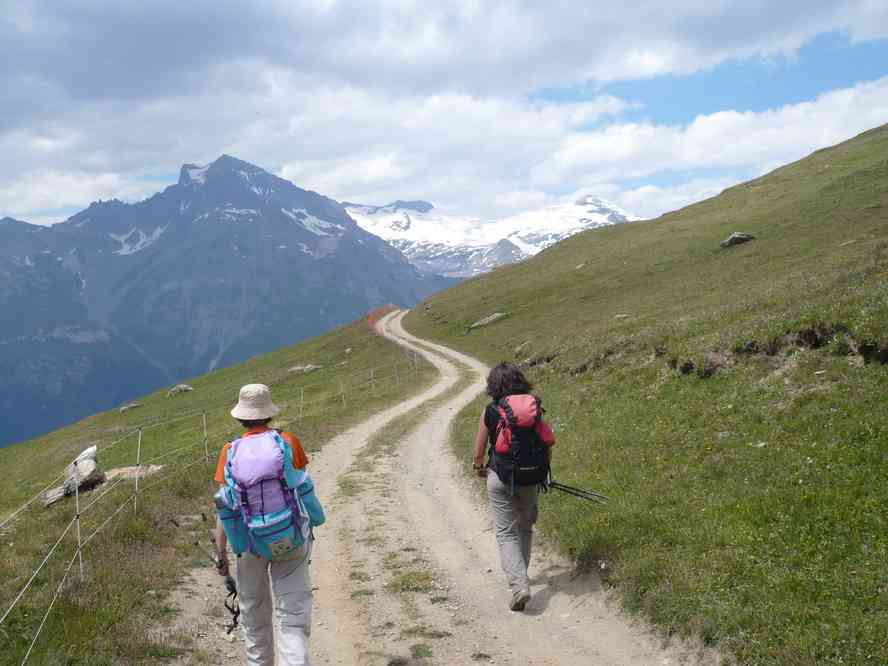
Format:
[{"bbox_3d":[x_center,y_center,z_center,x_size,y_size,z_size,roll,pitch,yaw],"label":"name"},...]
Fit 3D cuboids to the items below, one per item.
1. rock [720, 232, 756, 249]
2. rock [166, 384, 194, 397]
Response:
[{"bbox_3d":[16.399,-5.151,50.000,1.945,0.846,1.400,0,1,18],"label":"rock"},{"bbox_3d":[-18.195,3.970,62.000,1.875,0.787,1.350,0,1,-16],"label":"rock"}]

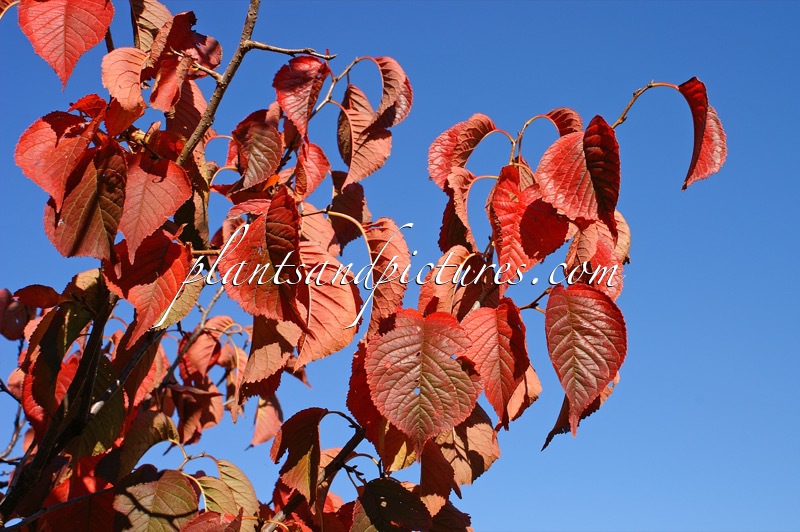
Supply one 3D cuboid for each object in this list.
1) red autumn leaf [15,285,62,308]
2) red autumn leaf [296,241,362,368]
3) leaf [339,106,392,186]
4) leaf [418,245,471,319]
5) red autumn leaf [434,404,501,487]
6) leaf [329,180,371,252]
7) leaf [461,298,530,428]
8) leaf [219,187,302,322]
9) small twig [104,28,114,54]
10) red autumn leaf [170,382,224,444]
[{"bbox_3d":[-0.408,0.035,1.300,0.052,0.027,0.035,-7,-21,17],"label":"red autumn leaf"},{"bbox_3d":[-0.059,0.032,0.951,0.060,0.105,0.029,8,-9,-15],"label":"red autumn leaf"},{"bbox_3d":[-0.034,-0.114,1.120,0.055,0.087,0.030,2,-16,21],"label":"leaf"},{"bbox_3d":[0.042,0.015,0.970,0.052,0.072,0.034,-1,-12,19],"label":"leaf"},{"bbox_3d":[0.060,0.161,1.050,0.066,0.085,0.030,0,-15,11],"label":"red autumn leaf"},{"bbox_3d":[-0.046,-0.045,1.060,0.037,0.063,0.022,3,-17,-10],"label":"leaf"},{"bbox_3d":[0.082,0.084,1.000,0.064,0.113,0.035,-4,-15,6],"label":"leaf"},{"bbox_3d":[-0.111,-0.011,0.921,0.065,0.105,0.039,-8,-11,10],"label":"leaf"},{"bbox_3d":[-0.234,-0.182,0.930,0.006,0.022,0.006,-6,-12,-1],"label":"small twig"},{"bbox_3d":[-0.223,0.162,1.270,0.058,0.070,0.038,0,-12,0],"label":"red autumn leaf"}]

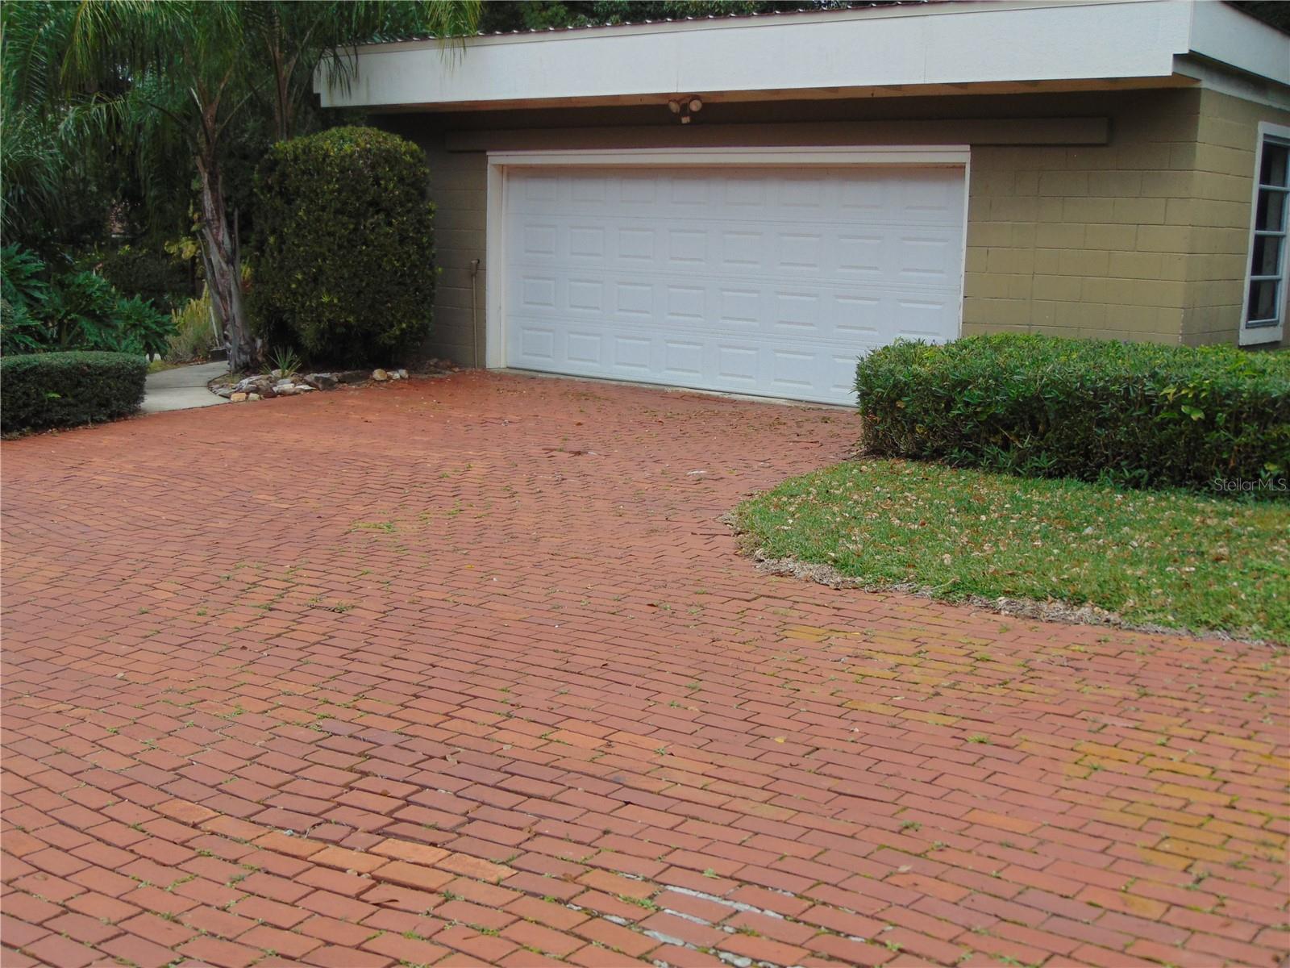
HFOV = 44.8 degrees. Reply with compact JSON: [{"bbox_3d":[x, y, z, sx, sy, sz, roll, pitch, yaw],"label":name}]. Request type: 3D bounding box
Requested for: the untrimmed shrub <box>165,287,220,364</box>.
[{"bbox_3d":[-4.789,-1.710,16.551,0.660,0.770,0.660,-1,10,-16],"label":"untrimmed shrub"}]

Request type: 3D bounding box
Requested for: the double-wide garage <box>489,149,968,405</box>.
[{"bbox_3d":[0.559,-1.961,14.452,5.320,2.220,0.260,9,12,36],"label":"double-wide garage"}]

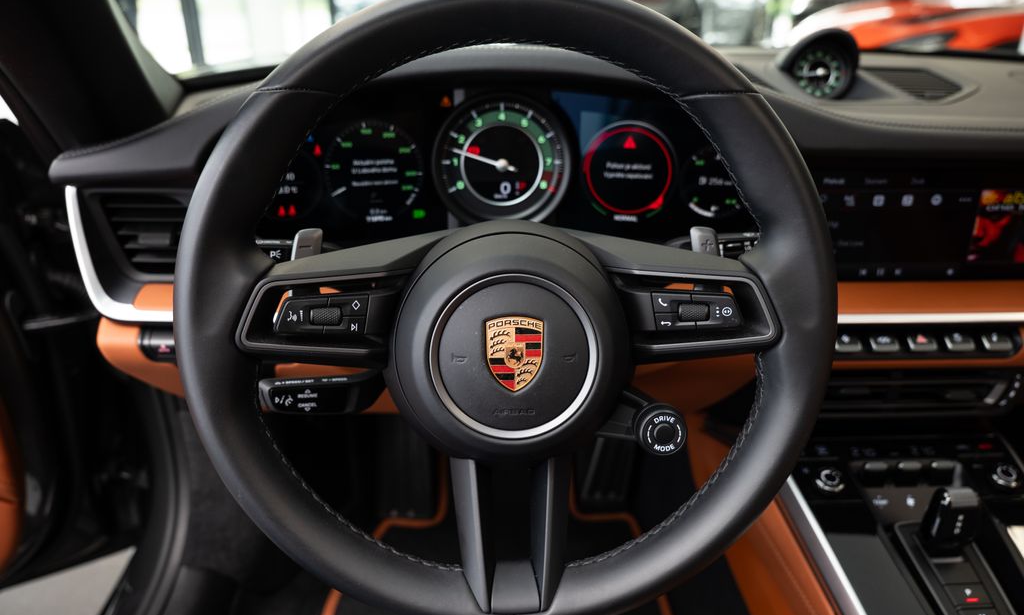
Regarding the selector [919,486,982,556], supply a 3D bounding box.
[{"bbox_3d":[0.356,0.173,0.555,0.031,0.050,0.025,-1,22,-2],"label":"selector"}]

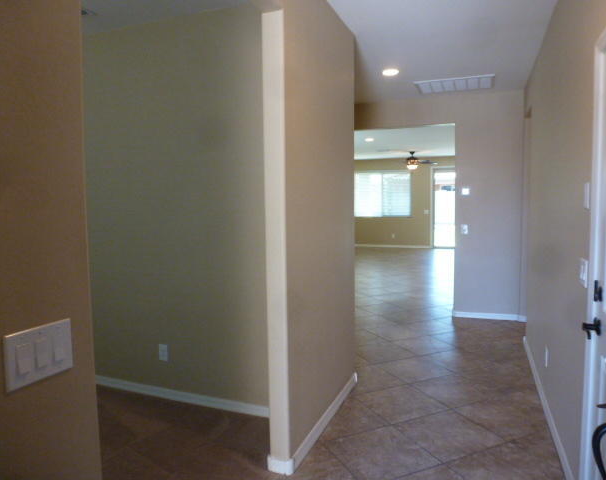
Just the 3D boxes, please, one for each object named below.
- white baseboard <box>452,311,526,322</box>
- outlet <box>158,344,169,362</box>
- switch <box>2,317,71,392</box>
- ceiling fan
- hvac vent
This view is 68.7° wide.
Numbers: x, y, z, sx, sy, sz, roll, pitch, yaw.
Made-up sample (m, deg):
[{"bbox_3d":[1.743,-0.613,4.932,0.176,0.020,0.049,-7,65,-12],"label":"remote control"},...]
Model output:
[{"bbox_3d":[2.263,0.936,5.414,0.830,0.076,0.016,1,5,22],"label":"white baseboard"},{"bbox_3d":[-1.029,0.833,3.265,0.072,0.117,0.008,1,5,22],"label":"outlet"},{"bbox_3d":[-0.589,0.258,1.006,0.011,0.118,0.163,1,5,22],"label":"switch"},{"bbox_3d":[2.960,-2.151,12.048,1.400,0.490,1.400,1,5,22],"label":"ceiling fan"},{"bbox_3d":[1.665,-1.676,4.846,0.790,0.025,0.580,1,5,22],"label":"hvac vent"}]

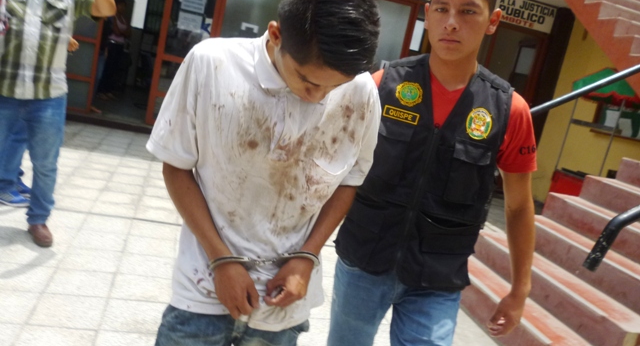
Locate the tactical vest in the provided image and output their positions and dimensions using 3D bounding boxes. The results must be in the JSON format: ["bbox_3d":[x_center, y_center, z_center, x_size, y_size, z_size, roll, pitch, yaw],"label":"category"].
[{"bbox_3d":[0.289,-0.012,1.420,0.390,0.585,0.260,15,12,13],"label":"tactical vest"}]

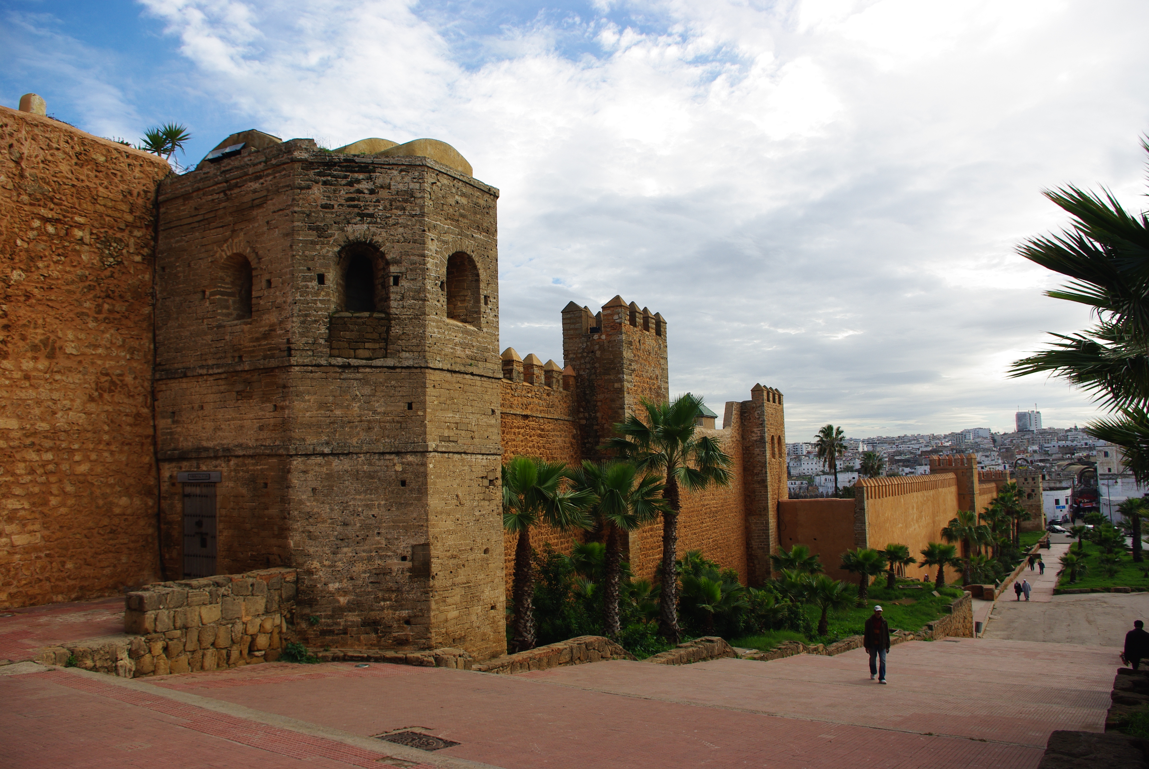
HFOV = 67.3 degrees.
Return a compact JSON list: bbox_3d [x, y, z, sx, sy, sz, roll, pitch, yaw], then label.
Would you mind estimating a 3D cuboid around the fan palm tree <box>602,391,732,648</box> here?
[{"bbox_3d":[2.823,3.991,25.718,3.860,7.260,3.860,-2,-5,0],"label":"fan palm tree"}]

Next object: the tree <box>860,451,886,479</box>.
[{"bbox_3d":[38.768,14.208,111.122,3.450,11.160,3.450,-2,-5,0],"label":"tree"}]

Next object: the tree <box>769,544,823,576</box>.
[{"bbox_3d":[8.876,7.612,34.613,2.196,2.444,2.196,-1,-5,0],"label":"tree"}]

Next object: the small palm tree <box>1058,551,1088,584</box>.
[{"bbox_3d":[48.582,17.811,84.147,2.889,3.190,2.889,-1,-5,0],"label":"small palm tree"}]

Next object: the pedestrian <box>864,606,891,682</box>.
[{"bbox_3d":[6.955,5.943,19.782,0.580,1.730,0.420,-3,-6,13],"label":"pedestrian"}]

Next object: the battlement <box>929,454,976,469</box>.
[{"bbox_3d":[41.538,8.494,94.568,4.160,1.780,4.160,-5,-6,32],"label":"battlement"}]

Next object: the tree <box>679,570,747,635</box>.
[{"bbox_3d":[4.193,6.593,26.088,2.063,1.916,2.063,-1,-5,0],"label":"tree"}]

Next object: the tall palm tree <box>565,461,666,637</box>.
[{"bbox_3d":[1.179,4.672,24.388,2.940,4.900,2.940,-2,-5,0],"label":"tall palm tree"}]

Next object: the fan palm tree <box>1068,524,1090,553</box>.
[{"bbox_3d":[74.294,22.755,127.193,3.176,4.184,3.176,-1,-5,0],"label":"fan palm tree"}]

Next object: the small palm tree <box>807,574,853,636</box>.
[{"bbox_3d":[8.313,7.185,28.090,1.519,1.950,1.519,-1,-5,0],"label":"small palm tree"}]

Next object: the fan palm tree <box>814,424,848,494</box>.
[{"bbox_3d":[26.993,10.325,90.570,3.486,12.361,3.486,-1,-5,0],"label":"fan palm tree"}]

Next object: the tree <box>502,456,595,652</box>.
[{"bbox_3d":[-1.192,4.175,21.422,3.343,4.816,3.343,-1,-5,0],"label":"tree"}]

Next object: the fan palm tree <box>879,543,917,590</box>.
[{"bbox_3d":[15.413,8.655,41.099,1.796,2.148,1.796,-1,-5,0],"label":"fan palm tree"}]

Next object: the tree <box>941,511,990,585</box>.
[{"bbox_3d":[35.167,14.729,77.449,4.260,6.530,4.260,-2,-5,0],"label":"tree"}]

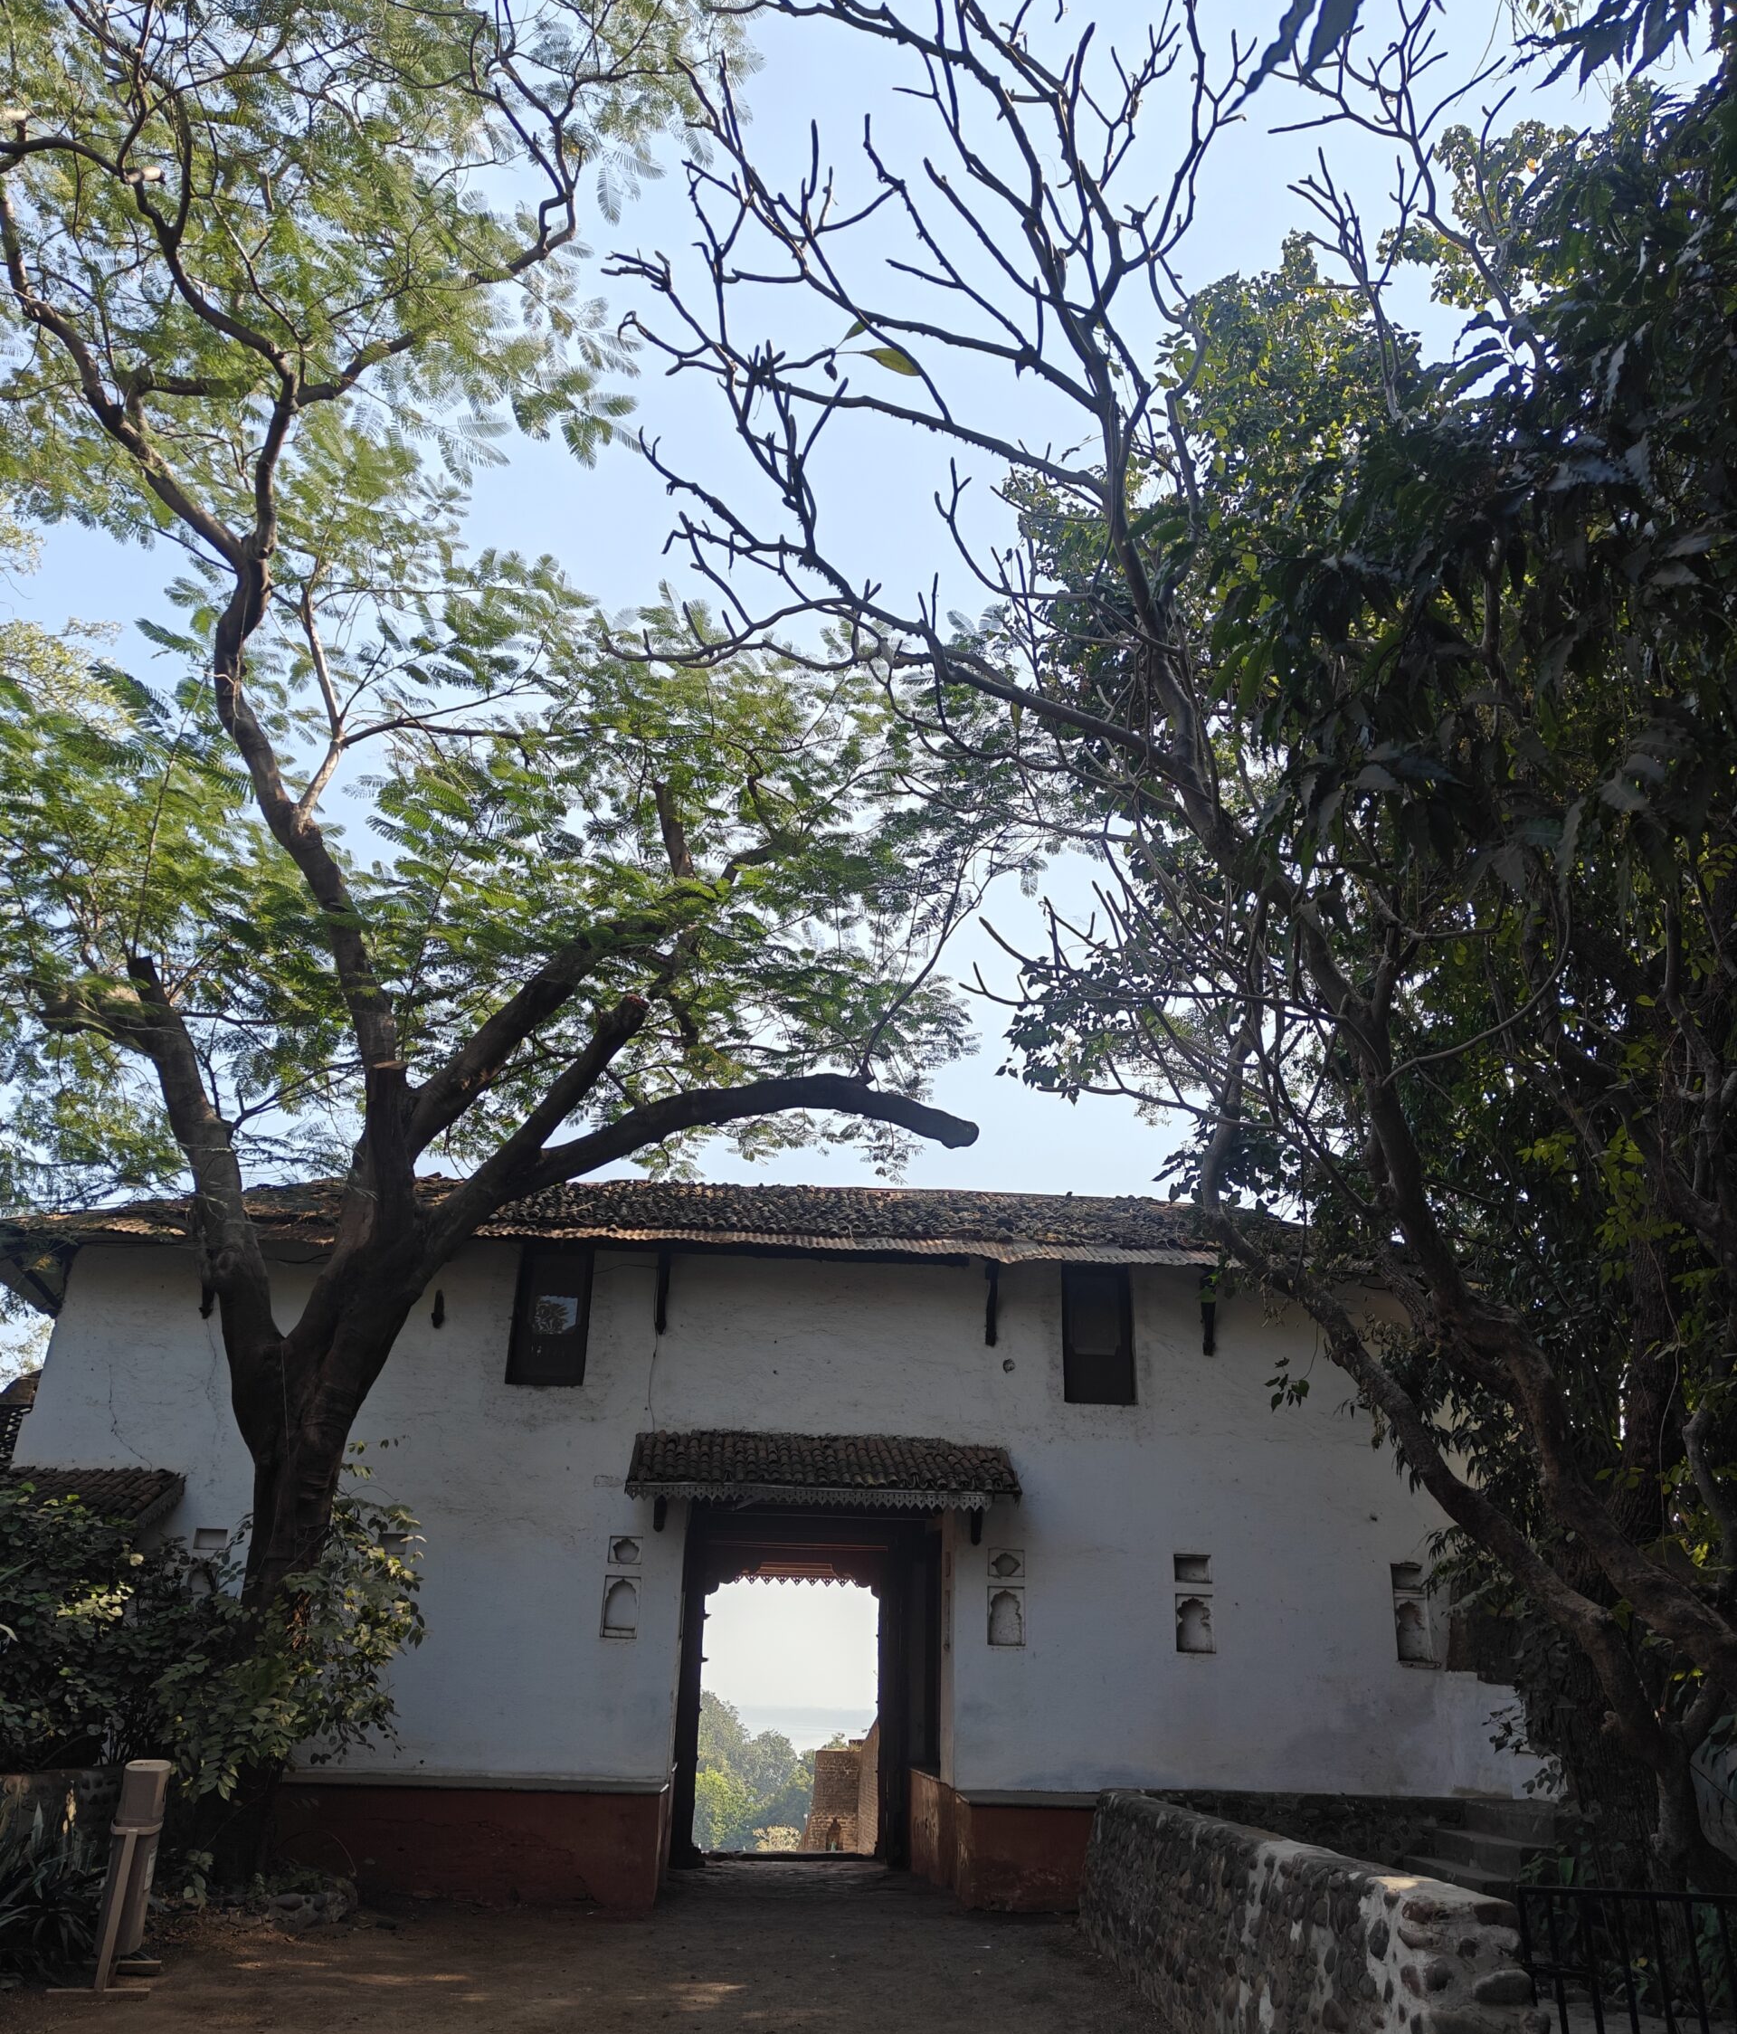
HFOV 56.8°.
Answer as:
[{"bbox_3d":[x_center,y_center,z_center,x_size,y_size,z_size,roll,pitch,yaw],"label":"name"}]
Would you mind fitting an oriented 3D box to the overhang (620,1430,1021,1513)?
[{"bbox_3d":[-0.384,4.013,14.156,3.391,0.653,0.720,3,-23,-3],"label":"overhang"}]

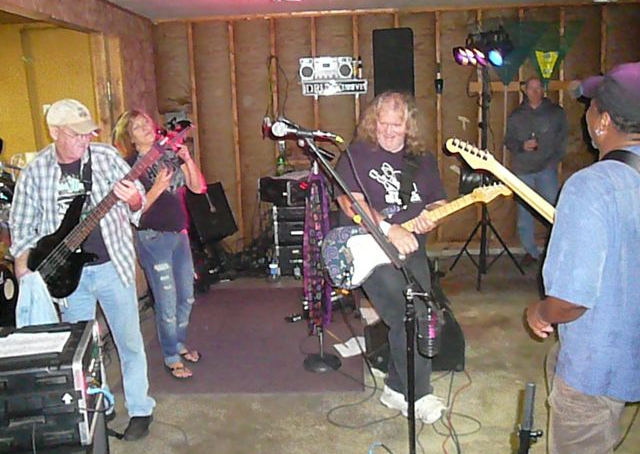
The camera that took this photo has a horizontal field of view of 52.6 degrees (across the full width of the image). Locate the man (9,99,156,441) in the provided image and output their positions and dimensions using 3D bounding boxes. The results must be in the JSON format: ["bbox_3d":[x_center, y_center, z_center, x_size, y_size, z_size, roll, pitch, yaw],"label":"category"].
[{"bbox_3d":[-1.173,0.223,3.299,0.680,1.710,0.520,-4,12,-11],"label":"man"}]

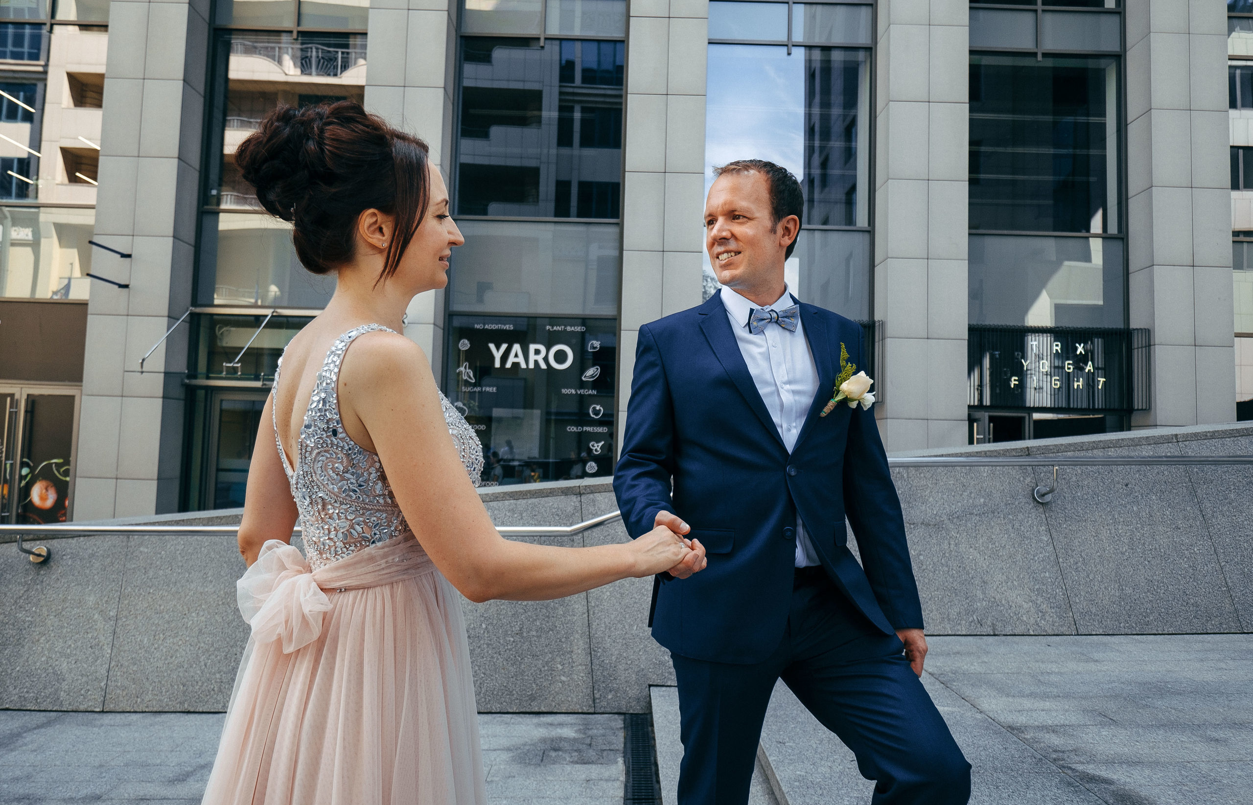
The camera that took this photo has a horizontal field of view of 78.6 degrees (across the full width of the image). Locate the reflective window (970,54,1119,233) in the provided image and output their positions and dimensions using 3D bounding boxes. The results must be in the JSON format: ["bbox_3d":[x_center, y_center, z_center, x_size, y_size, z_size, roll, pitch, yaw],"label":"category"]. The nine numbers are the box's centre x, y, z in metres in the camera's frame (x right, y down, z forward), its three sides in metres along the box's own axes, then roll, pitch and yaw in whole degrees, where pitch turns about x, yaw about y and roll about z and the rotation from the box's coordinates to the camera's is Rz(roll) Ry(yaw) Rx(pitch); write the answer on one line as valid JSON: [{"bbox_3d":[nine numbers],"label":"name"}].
[{"bbox_3d":[6.538,-4.139,12.152,2.607,2.900,0.100,2,-3,0],"label":"reflective window"}]

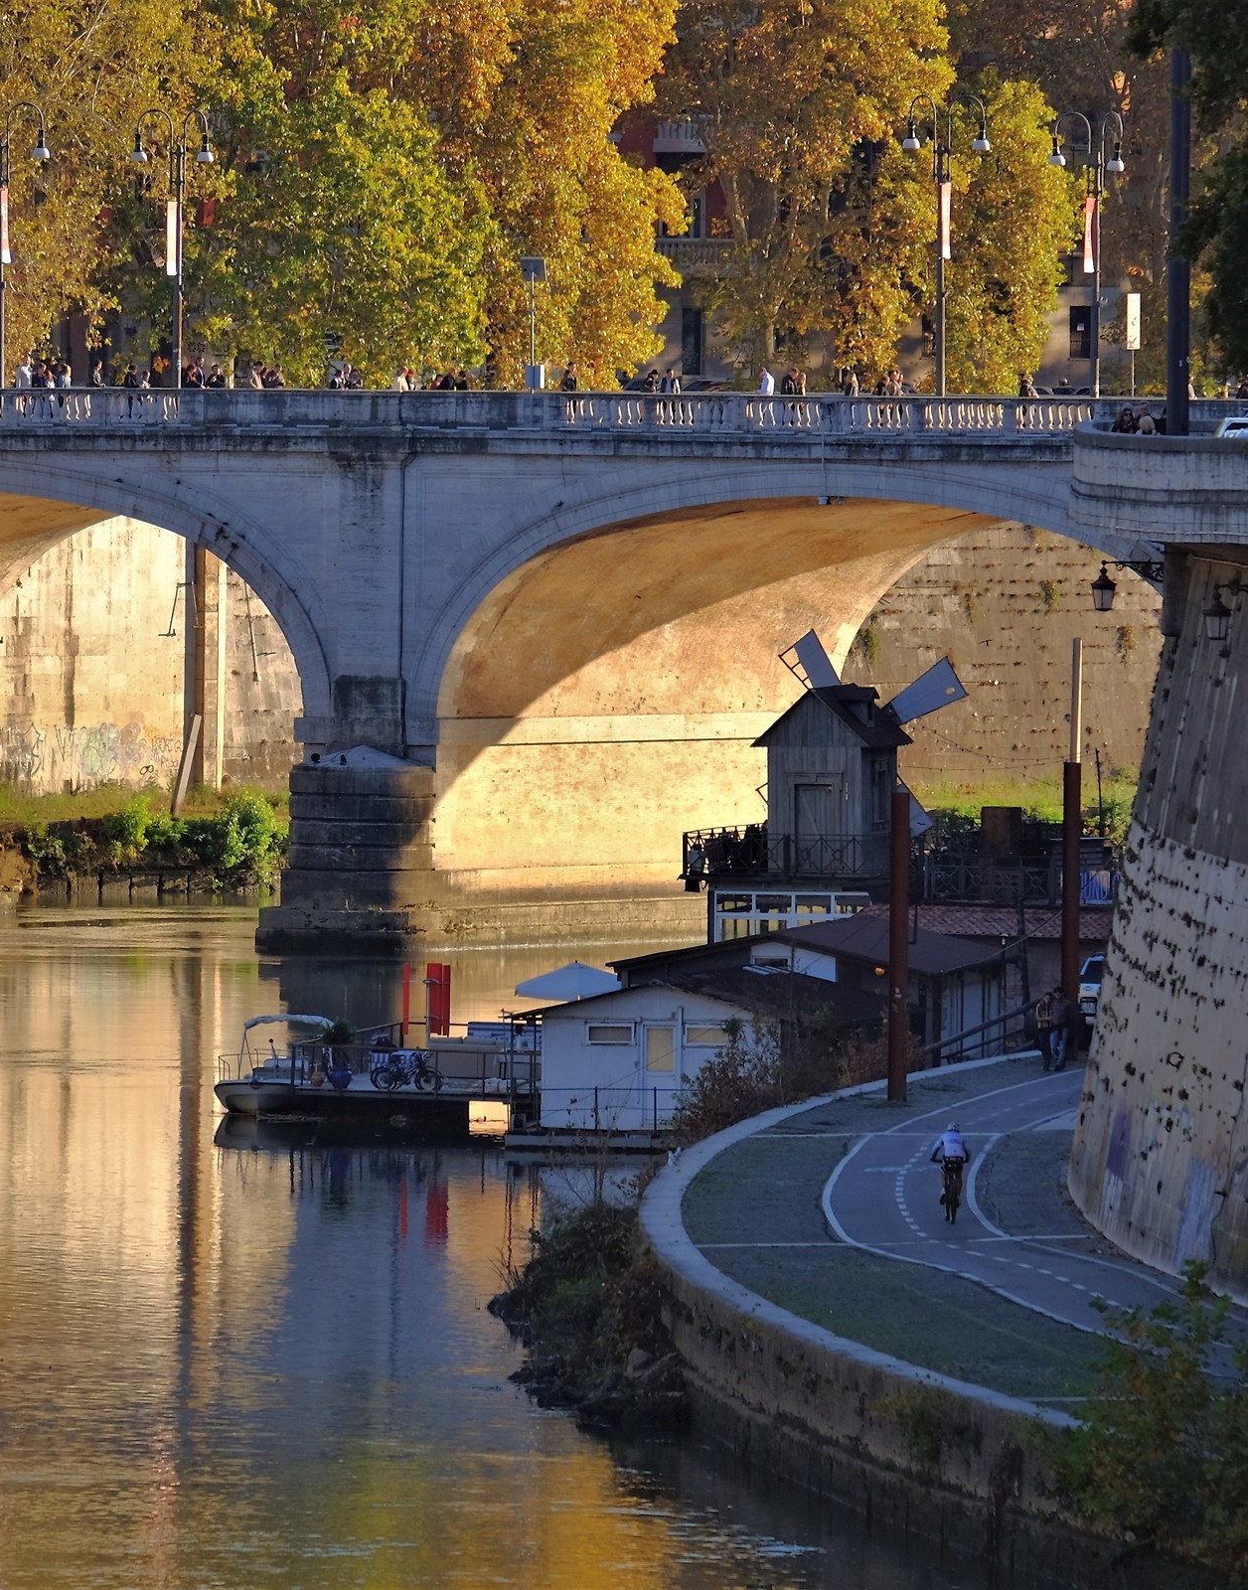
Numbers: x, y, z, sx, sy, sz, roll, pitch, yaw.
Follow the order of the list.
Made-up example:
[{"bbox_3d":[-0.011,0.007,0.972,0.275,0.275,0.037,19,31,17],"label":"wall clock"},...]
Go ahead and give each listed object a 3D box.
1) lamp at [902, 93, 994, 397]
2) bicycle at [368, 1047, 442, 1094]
[{"bbox_3d":[8.913,-14.622,547.000,2.650,9.200,0.900,1,1,30],"label":"lamp"},{"bbox_3d":[-4.598,5.844,421.000,1.620,0.980,0.550,1,1,26],"label":"bicycle"}]

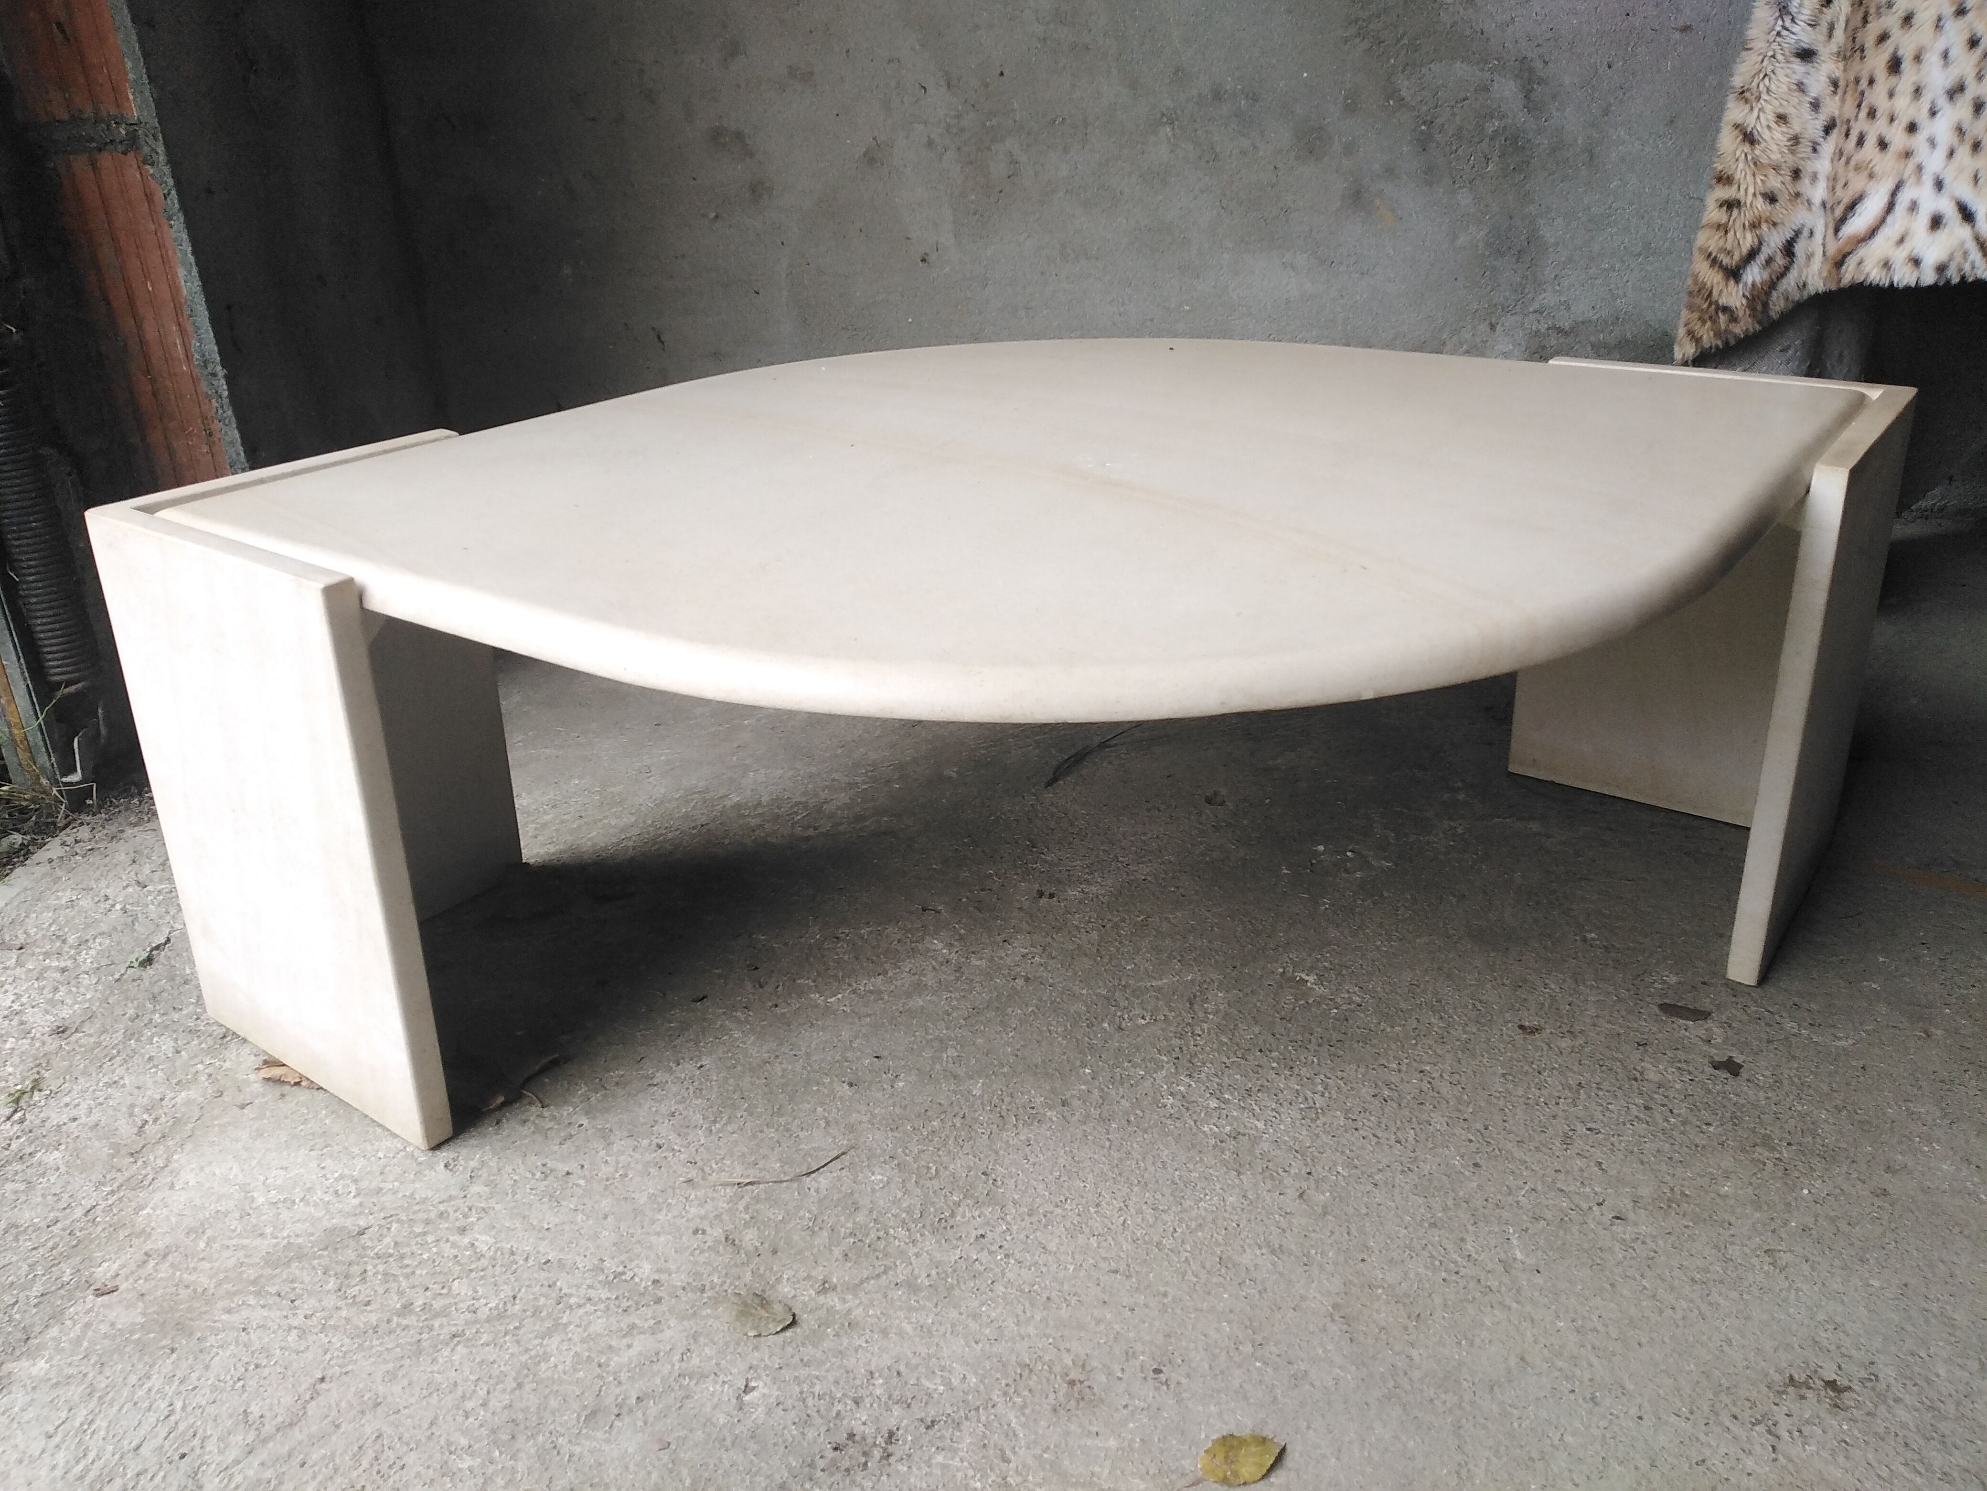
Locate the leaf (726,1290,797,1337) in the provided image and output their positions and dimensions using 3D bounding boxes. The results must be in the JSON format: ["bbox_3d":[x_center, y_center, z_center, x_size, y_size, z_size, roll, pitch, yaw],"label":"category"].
[{"bbox_3d":[-0.131,0.315,0.825,0.044,0.006,0.030,8,25,23],"label":"leaf"}]

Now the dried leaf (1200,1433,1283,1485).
[{"bbox_3d":[0.122,0.345,0.727,0.044,0.008,0.029,-9,23,-16],"label":"dried leaf"}]

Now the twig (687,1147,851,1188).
[{"bbox_3d":[-0.143,0.276,0.960,0.112,0.006,0.023,-8,23,-16],"label":"twig"}]

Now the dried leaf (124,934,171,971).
[{"bbox_3d":[-0.690,0.168,1.221,0.024,0.010,0.051,-4,23,-4],"label":"dried leaf"}]

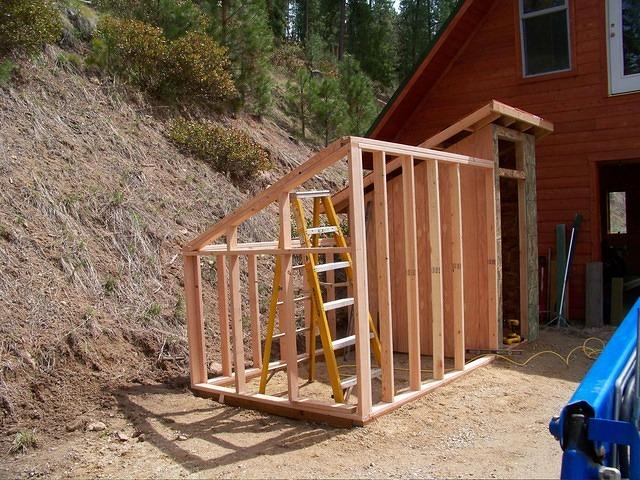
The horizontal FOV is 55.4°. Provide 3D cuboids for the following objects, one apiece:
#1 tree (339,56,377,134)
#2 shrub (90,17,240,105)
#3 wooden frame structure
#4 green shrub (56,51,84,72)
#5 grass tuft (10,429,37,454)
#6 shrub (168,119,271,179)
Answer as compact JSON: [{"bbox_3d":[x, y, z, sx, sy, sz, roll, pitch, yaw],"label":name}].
[{"bbox_3d":[1.383,-5.255,22.500,1.401,3.024,1.401,-2,0,4],"label":"tree"},{"bbox_3d":[-3.643,-4.201,14.200,3.296,1.942,2.307,-2,0,-14],"label":"shrub"},{"bbox_3d":[0.712,-0.006,6.429,2.247,2.604,3.980,-2,0,38],"label":"wooden frame structure"},{"bbox_3d":[-4.722,-3.365,11.500,0.490,0.415,0.441,-2,0,-22],"label":"green shrub"},{"bbox_3d":[-1.950,1.324,4.000,0.180,0.140,0.170,-2,1,0],"label":"grass tuft"},{"bbox_3d":[-1.977,-1.800,12.000,1.946,1.145,1.460,-2,0,-9],"label":"shrub"}]

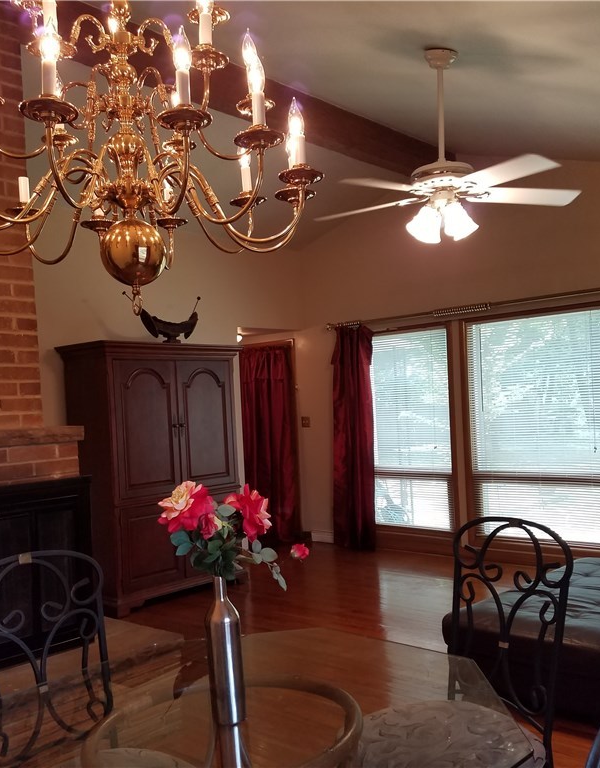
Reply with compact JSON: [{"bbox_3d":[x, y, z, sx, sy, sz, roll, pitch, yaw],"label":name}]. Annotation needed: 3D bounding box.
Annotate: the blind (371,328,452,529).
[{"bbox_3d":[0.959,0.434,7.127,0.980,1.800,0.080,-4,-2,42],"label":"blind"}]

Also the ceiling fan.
[{"bbox_3d":[0.663,-1.123,3.585,1.300,0.900,1.300,-2,-1,-8],"label":"ceiling fan"}]

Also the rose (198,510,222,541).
[{"bbox_3d":[-0.187,0.295,1.605,0.052,0.062,0.050,-3,-1,0],"label":"rose"}]

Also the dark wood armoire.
[{"bbox_3d":[-1.094,0.667,5.966,0.614,1.905,1.358,-4,-2,39],"label":"dark wood armoire"}]

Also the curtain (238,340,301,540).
[{"bbox_3d":[-0.425,0.647,8.297,0.850,2.040,0.120,-4,-2,42],"label":"curtain"}]

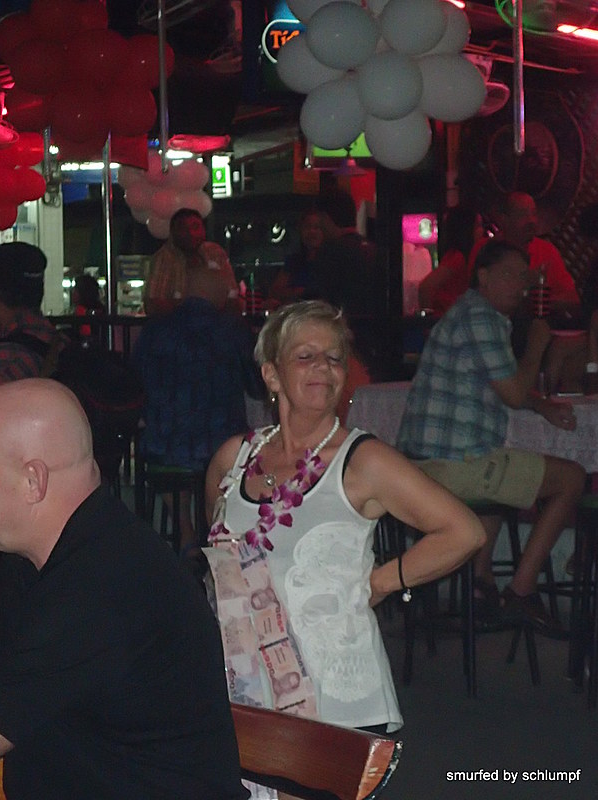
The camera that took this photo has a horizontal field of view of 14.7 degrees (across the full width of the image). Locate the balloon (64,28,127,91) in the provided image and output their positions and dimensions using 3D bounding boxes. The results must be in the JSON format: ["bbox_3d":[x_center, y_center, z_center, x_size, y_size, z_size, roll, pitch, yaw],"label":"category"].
[{"bbox_3d":[-0.916,-1.532,10.400,0.275,0.280,0.275,-1,4,0],"label":"balloon"}]

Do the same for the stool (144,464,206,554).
[{"bbox_3d":[-0.523,0.637,10.024,0.370,0.700,0.370,-1,4,0],"label":"stool"}]

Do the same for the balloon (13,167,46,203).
[{"bbox_3d":[-1.990,-1.585,17.000,0.270,0.265,0.270,-1,4,0],"label":"balloon"}]

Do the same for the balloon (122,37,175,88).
[{"bbox_3d":[-0.706,-1.567,10.700,0.275,0.280,0.275,-1,4,0],"label":"balloon"}]

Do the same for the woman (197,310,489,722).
[{"bbox_3d":[0.088,0.599,4.674,0.520,1.600,0.360,1,5,30],"label":"woman"}]

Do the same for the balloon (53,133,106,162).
[{"bbox_3d":[-1.016,-1.211,10.700,0.275,0.280,0.275,-1,4,0],"label":"balloon"}]

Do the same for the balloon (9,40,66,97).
[{"bbox_3d":[-1.188,-1.515,10.500,0.275,0.280,0.275,-1,4,0],"label":"balloon"}]

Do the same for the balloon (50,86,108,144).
[{"bbox_3d":[-0.997,-1.296,10.450,0.275,0.280,0.275,-1,4,0],"label":"balloon"}]

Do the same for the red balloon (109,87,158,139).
[{"bbox_3d":[-0.777,-1.323,10.600,0.275,0.280,0.275,-1,4,0],"label":"red balloon"}]

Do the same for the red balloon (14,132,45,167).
[{"bbox_3d":[-1.990,-1.843,17.000,0.270,0.265,0.270,-1,4,0],"label":"red balloon"}]

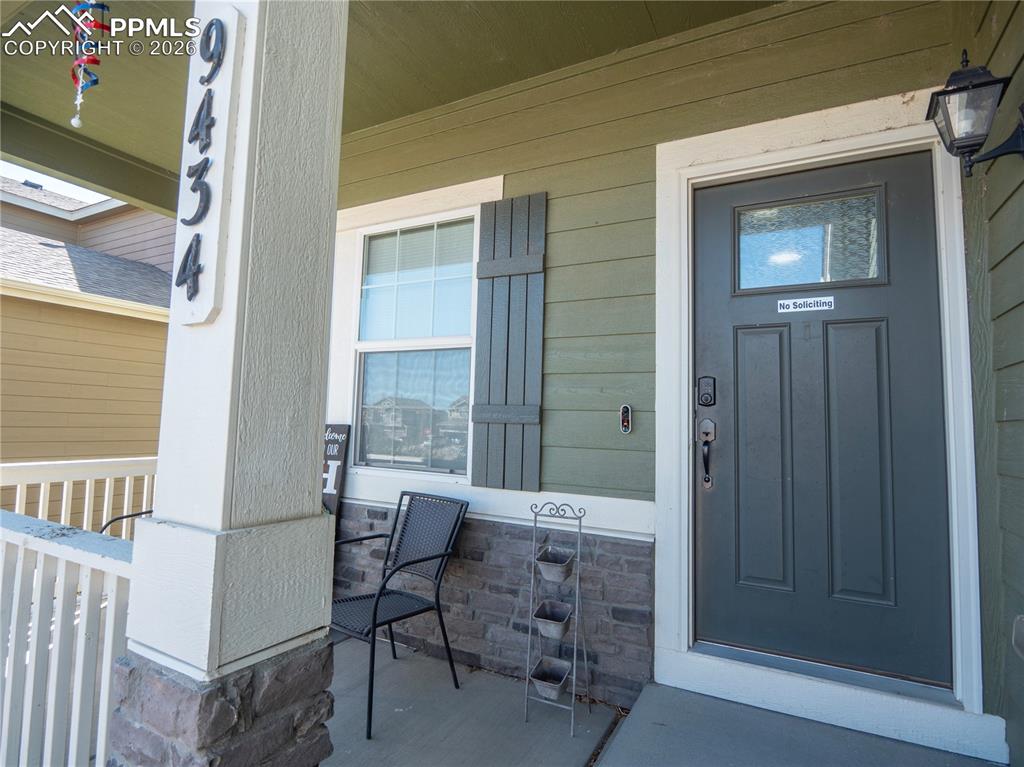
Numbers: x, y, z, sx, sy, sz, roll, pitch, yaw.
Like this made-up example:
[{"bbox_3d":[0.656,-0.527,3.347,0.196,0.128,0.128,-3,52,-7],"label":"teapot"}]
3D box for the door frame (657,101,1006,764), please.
[{"bbox_3d":[1.183,0.094,2.181,1.145,2.398,0.140,-1,-4,26],"label":"door frame"}]

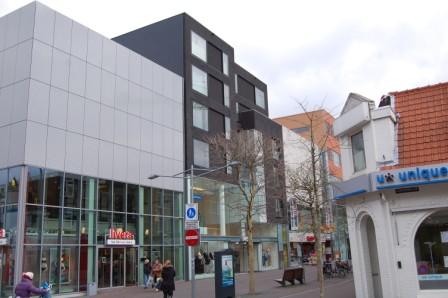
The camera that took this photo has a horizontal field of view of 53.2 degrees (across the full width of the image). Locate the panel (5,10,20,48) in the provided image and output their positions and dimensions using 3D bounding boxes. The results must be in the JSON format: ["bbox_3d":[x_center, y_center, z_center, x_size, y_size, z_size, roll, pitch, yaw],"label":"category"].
[{"bbox_3d":[-11.645,-6.556,24.716,1.130,2.221,0.100,-9,-15,29],"label":"panel"}]

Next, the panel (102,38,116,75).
[{"bbox_3d":[-8.298,-6.705,32.240,0.070,2.443,1.323,-10,-16,30],"label":"panel"}]

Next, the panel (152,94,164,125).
[{"bbox_3d":[-5.102,-3.083,34.231,0.100,2.425,1.280,-10,-16,30],"label":"panel"}]

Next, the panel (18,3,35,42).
[{"bbox_3d":[-10.560,-6.724,24.118,1.370,2.221,0.100,-9,-15,29],"label":"panel"}]

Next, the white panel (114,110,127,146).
[{"bbox_3d":[-7.417,-1.523,32.168,0.070,2.522,1.323,-10,-16,30],"label":"white panel"}]

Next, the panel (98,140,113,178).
[{"bbox_3d":[-8.031,0.762,30.428,0.070,2.616,1.323,-10,-16,30],"label":"panel"}]

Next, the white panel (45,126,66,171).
[{"bbox_3d":[-8.923,0.029,23.736,0.100,2.304,1.191,-9,-15,30],"label":"white panel"}]

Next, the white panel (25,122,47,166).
[{"bbox_3d":[-10.322,-0.210,24.614,0.100,2.454,1.358,-10,-16,30],"label":"white panel"}]

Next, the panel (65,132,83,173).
[{"bbox_3d":[-8.298,0.244,24.727,0.100,2.304,1.191,-9,-15,30],"label":"panel"}]

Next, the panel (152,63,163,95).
[{"bbox_3d":[-5.179,-5.401,34.792,0.100,2.347,1.280,-10,-16,30],"label":"panel"}]

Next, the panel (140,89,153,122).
[{"bbox_3d":[-5.758,-3.324,33.247,0.100,2.454,1.280,-10,-16,30],"label":"panel"}]

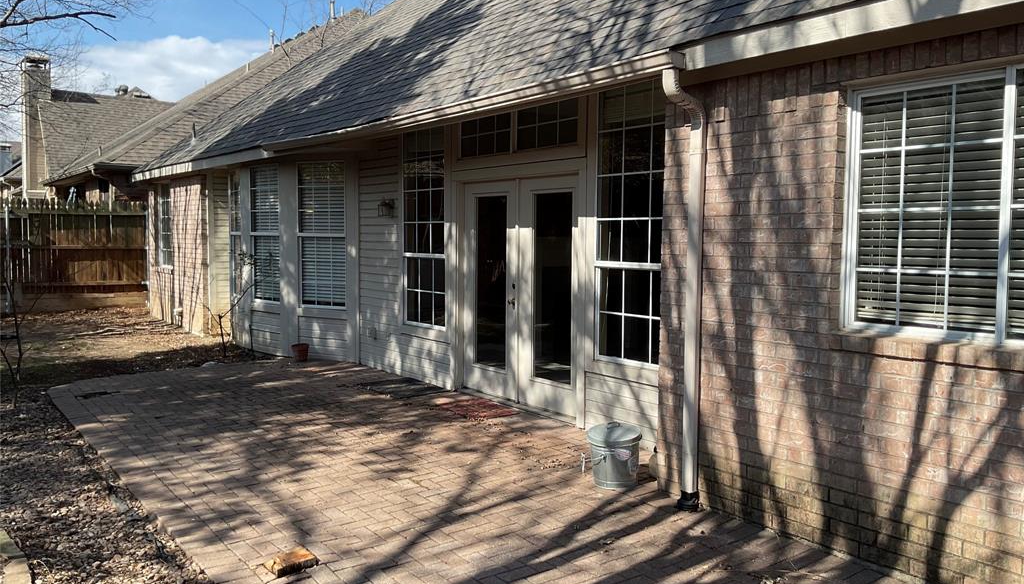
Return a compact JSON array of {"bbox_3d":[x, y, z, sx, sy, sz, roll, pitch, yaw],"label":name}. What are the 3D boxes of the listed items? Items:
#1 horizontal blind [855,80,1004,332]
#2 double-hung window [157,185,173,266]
[{"bbox_3d":[1.982,-0.401,4.072,0.060,1.140,0.750,-2,4,-36],"label":"horizontal blind"},{"bbox_3d":[-6.145,-1.181,15.230,0.100,1.520,1.000,-2,4,-36],"label":"double-hung window"}]

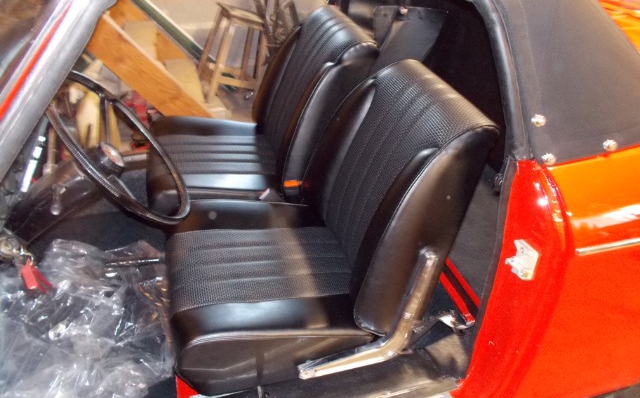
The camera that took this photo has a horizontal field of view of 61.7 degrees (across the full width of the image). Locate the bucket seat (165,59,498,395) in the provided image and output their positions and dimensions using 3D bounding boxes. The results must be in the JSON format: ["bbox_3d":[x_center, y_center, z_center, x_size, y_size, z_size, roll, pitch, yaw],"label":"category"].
[{"bbox_3d":[-0.041,0.045,1.444,0.743,0.700,0.479,-6,33,-17],"label":"bucket seat"}]

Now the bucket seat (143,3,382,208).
[{"bbox_3d":[-0.261,-0.300,1.960,0.738,0.691,0.479,-6,33,-17],"label":"bucket seat"}]

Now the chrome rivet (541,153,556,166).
[{"bbox_3d":[0.479,-0.083,1.125,0.024,0.024,0.012,-6,13,-17],"label":"chrome rivet"}]

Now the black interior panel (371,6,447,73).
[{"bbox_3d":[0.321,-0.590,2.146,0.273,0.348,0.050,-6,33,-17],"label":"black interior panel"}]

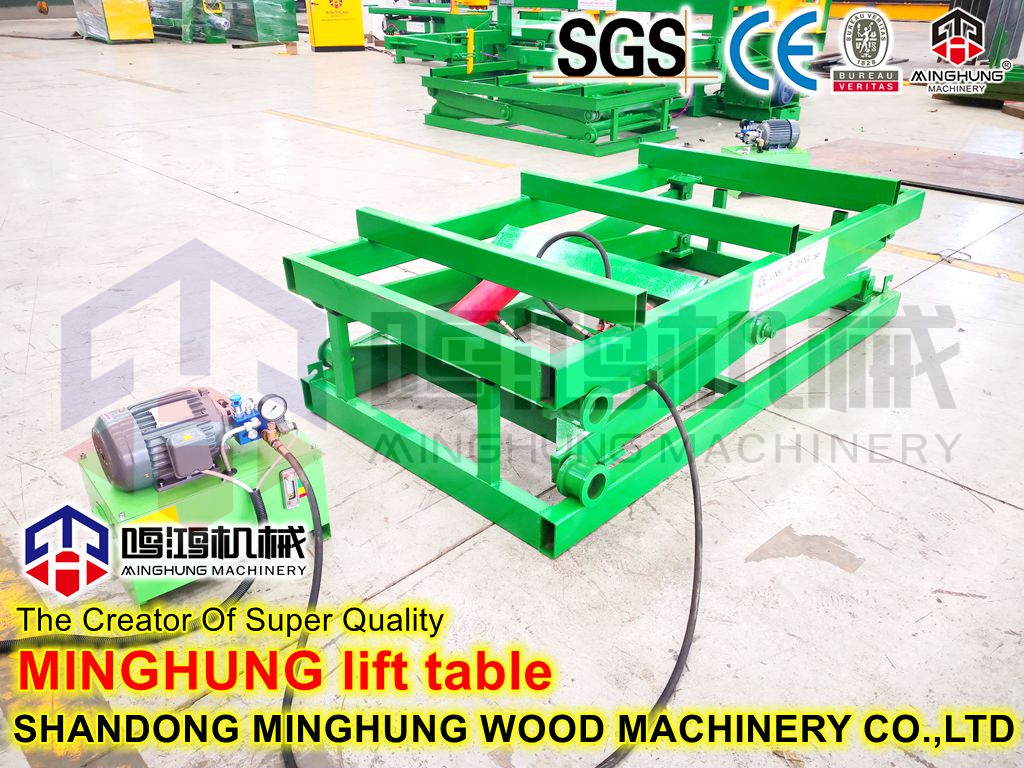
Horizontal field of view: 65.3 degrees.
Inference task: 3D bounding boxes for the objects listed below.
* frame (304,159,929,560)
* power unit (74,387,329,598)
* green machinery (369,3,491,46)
[{"bbox_3d":[0.490,-0.415,3.203,1.283,0.682,2.375,24,36,39],"label":"frame"},{"bbox_3d":[-0.840,0.233,2.182,0.526,0.511,0.358,-20,33,-33],"label":"power unit"},{"bbox_3d":[-1.798,-7.969,17.886,3.000,0.840,1.300,24,36,39],"label":"green machinery"}]

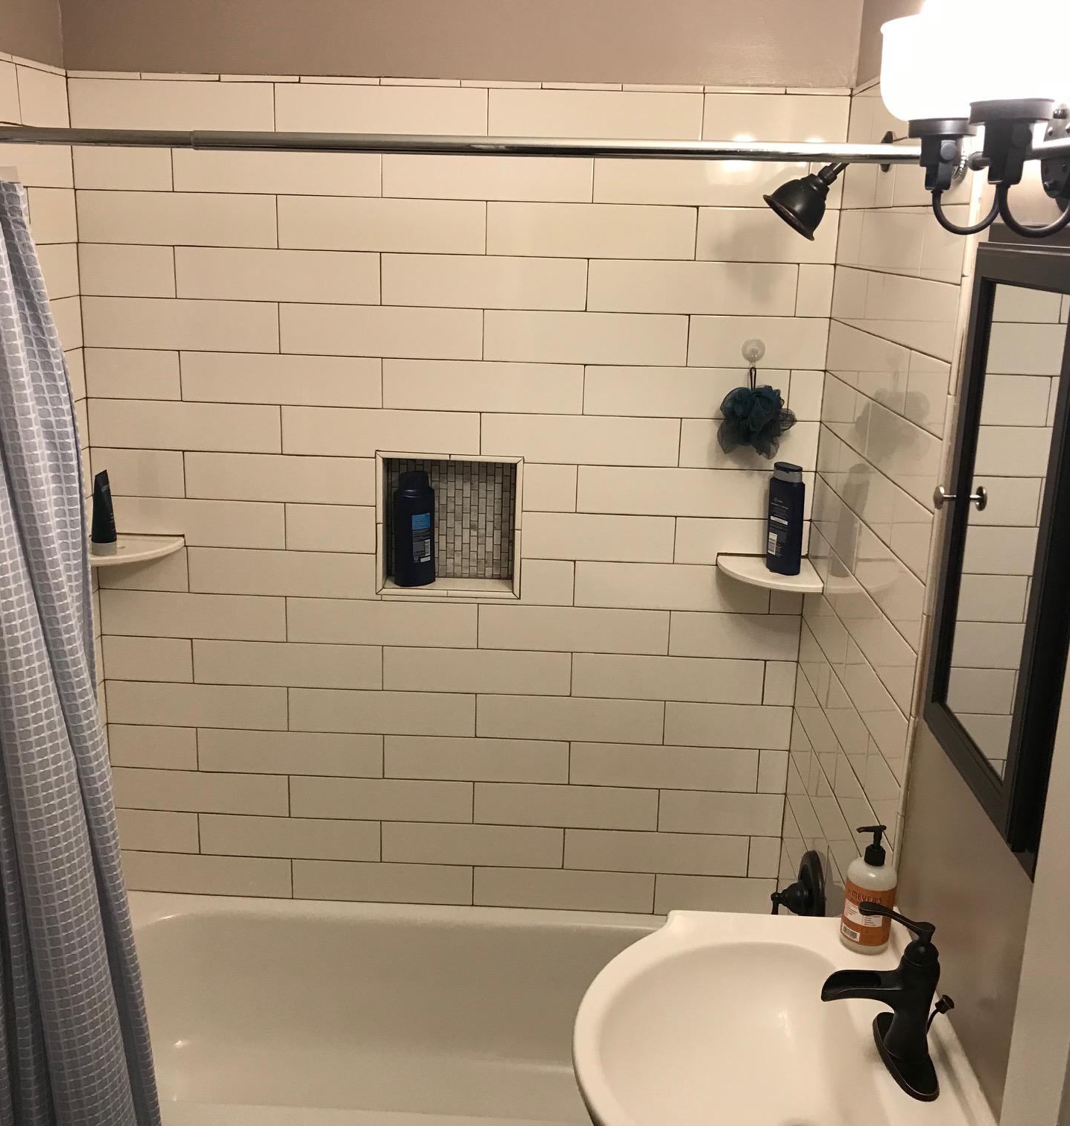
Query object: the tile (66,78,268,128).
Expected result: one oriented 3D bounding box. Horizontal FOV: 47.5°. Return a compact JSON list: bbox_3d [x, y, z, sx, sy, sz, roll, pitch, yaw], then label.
[{"bbox_3d":[-0.700,-0.877,2.345,0.399,0.101,0.009,2,15,1],"label":"tile"}]

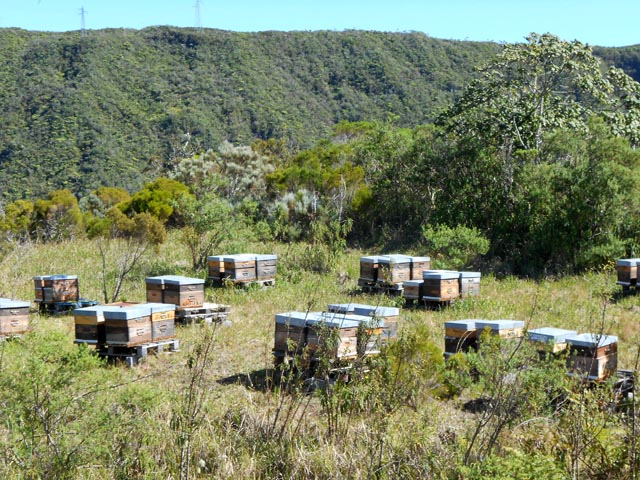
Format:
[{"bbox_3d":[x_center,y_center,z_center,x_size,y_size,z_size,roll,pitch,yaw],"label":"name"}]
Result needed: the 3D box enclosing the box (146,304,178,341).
[{"bbox_3d":[-2.479,1.232,19.783,0.442,0.492,0.534,1,4,33],"label":"box"}]

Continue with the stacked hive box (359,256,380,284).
[{"bbox_3d":[1.284,0.685,30.458,0.562,0.521,0.467,-3,4,-37],"label":"stacked hive box"}]

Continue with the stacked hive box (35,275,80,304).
[{"bbox_3d":[-5.505,1.014,27.765,0.562,0.523,1.040,-4,2,-33],"label":"stacked hive box"}]

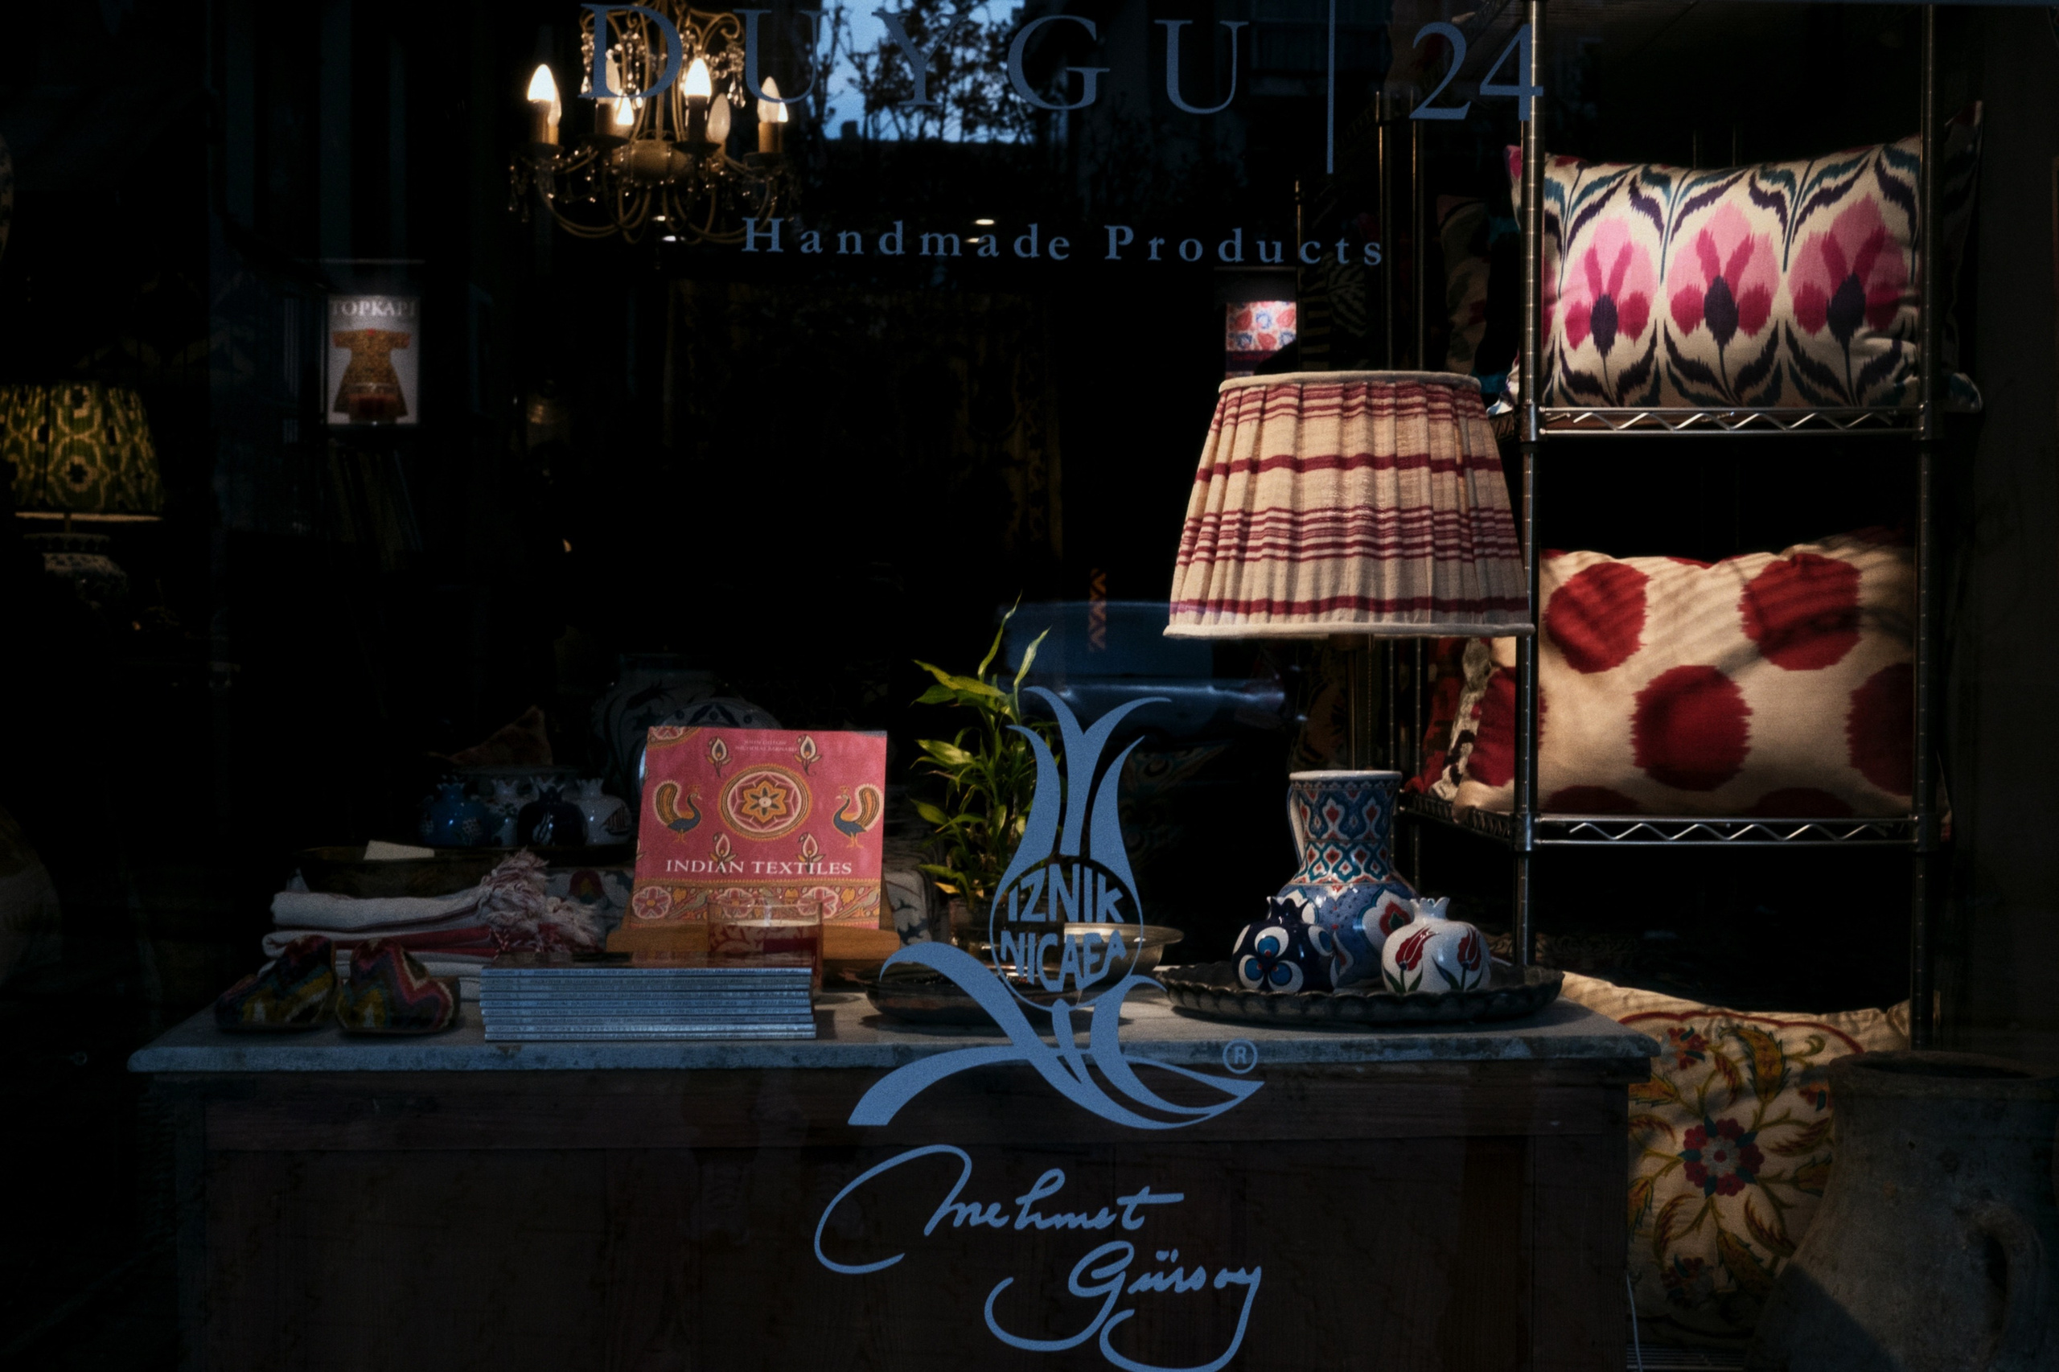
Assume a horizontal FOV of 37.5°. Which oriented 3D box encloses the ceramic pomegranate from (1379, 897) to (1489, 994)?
[{"bbox_3d":[0.370,0.238,2.770,0.101,0.089,0.101,0,1,-3],"label":"ceramic pomegranate"}]

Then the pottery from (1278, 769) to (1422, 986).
[{"bbox_3d":[0.302,0.182,2.880,0.150,0.197,0.150,0,1,-3],"label":"pottery"}]

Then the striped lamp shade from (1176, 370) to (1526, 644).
[{"bbox_3d":[0.313,-0.172,2.970,0.360,0.248,0.360,0,1,-3],"label":"striped lamp shade"}]

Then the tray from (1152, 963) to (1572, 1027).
[{"bbox_3d":[0.305,0.278,2.800,0.376,0.032,0.330,0,1,-3],"label":"tray"}]

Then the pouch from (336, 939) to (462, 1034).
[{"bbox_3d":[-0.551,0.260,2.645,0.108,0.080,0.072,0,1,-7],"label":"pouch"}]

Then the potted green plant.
[{"bbox_3d":[-0.038,0.082,2.790,0.145,0.335,0.140,0,1,-3],"label":"potted green plant"}]

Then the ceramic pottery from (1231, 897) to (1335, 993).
[{"bbox_3d":[0.232,0.238,2.770,0.098,0.089,0.098,0,1,-3],"label":"ceramic pottery"}]

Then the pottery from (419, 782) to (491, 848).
[{"bbox_3d":[-0.664,0.149,3.500,0.082,0.076,0.082,0,1,-3],"label":"pottery"}]

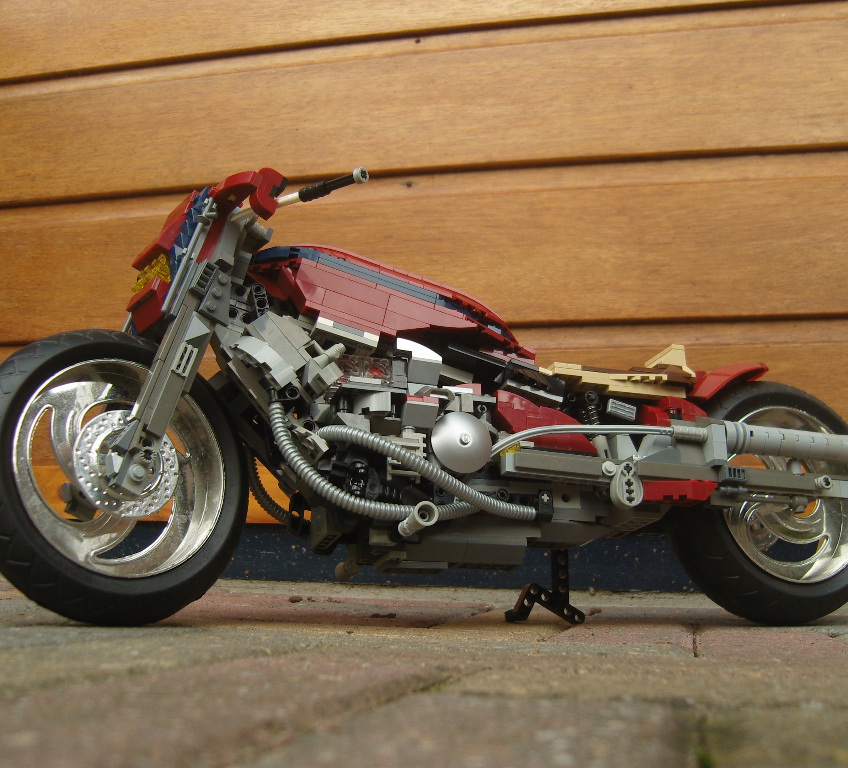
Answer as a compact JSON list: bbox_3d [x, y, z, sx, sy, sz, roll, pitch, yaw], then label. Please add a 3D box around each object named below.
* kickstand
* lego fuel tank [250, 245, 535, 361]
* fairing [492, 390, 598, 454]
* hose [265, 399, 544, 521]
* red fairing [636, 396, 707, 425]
[{"bbox_3d":[0.068,0.114,0.563,0.045,0.043,0.018,4,-16,-16],"label":"kickstand"},{"bbox_3d":[-0.015,-0.036,0.544,0.160,0.053,0.080,12,-18,-14],"label":"lego fuel tank"},{"bbox_3d":[0.065,0.021,0.536,0.058,0.036,0.012,4,-16,-16],"label":"fairing"},{"bbox_3d":[-0.011,0.041,0.503,0.138,0.060,0.036,4,-16,-16],"label":"hose"},{"bbox_3d":[0.140,0.016,0.565,0.037,0.020,0.020,4,-16,-16],"label":"red fairing"}]

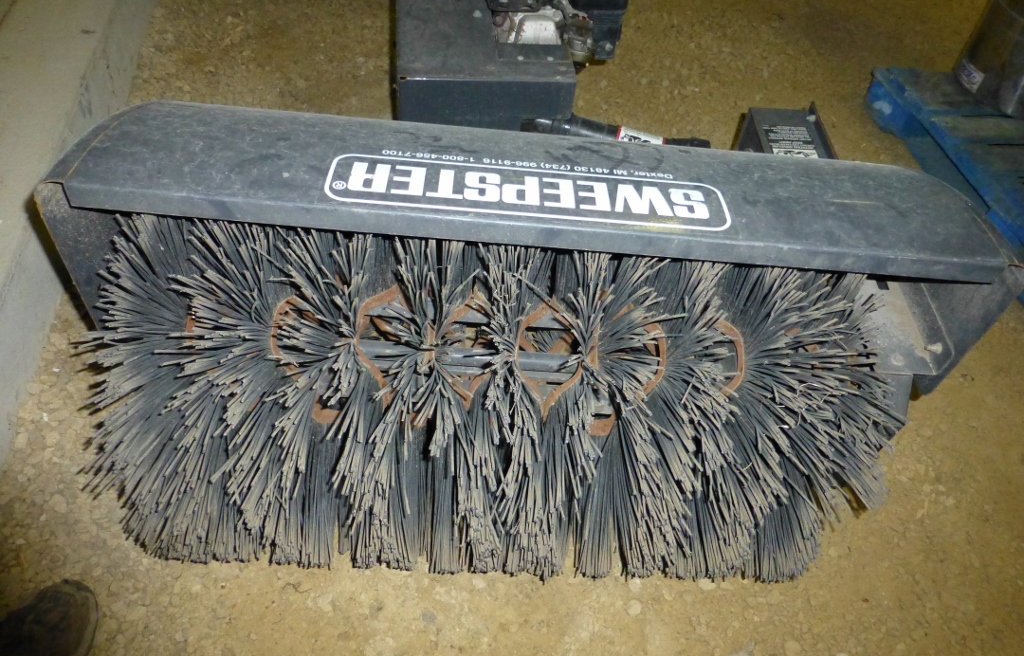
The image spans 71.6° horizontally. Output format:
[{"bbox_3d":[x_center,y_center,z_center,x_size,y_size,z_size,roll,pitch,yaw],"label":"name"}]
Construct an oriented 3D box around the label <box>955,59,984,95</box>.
[{"bbox_3d":[1.223,-0.680,1.903,0.008,0.050,0.110,2,47,-6],"label":"label"}]

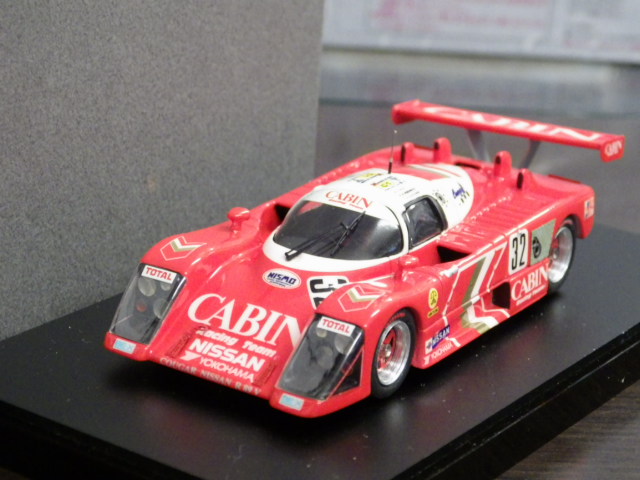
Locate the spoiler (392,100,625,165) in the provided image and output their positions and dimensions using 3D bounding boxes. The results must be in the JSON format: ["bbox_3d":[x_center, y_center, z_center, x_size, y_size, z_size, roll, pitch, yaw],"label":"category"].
[{"bbox_3d":[0.037,-0.022,0.376,0.046,0.004,0.010,13,21,31],"label":"spoiler"}]

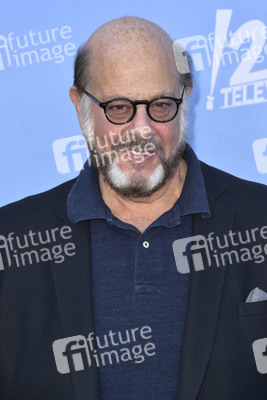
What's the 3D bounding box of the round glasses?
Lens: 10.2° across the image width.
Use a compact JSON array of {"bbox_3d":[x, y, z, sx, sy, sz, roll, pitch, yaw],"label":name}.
[{"bbox_3d":[0.006,-0.158,2.408,0.152,0.046,0.140,-3,15,-5],"label":"round glasses"}]

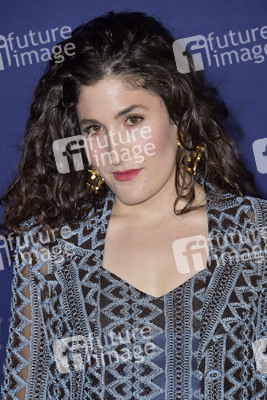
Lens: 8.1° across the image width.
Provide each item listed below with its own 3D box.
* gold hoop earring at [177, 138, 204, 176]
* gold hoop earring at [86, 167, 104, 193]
[{"bbox_3d":[0.082,-0.061,2.720,0.039,0.053,0.018,-3,4,0],"label":"gold hoop earring"},{"bbox_3d":[-0.053,-0.030,2.660,0.030,0.042,0.016,0,0,25],"label":"gold hoop earring"}]

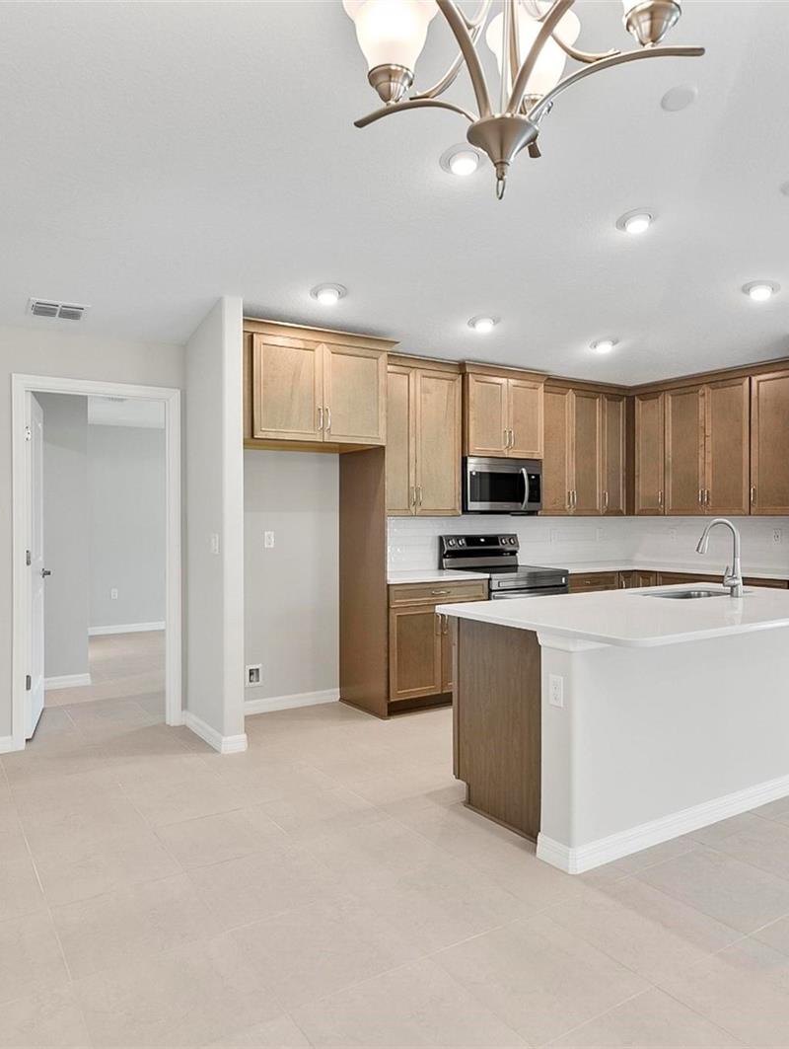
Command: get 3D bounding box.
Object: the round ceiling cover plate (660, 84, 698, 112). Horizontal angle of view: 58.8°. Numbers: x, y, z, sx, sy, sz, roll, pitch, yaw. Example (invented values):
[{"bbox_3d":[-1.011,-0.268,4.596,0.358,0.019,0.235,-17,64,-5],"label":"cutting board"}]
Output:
[{"bbox_3d":[1.158,-1.720,2.840,0.145,0.015,0.145,-6,-10,-1],"label":"round ceiling cover plate"}]

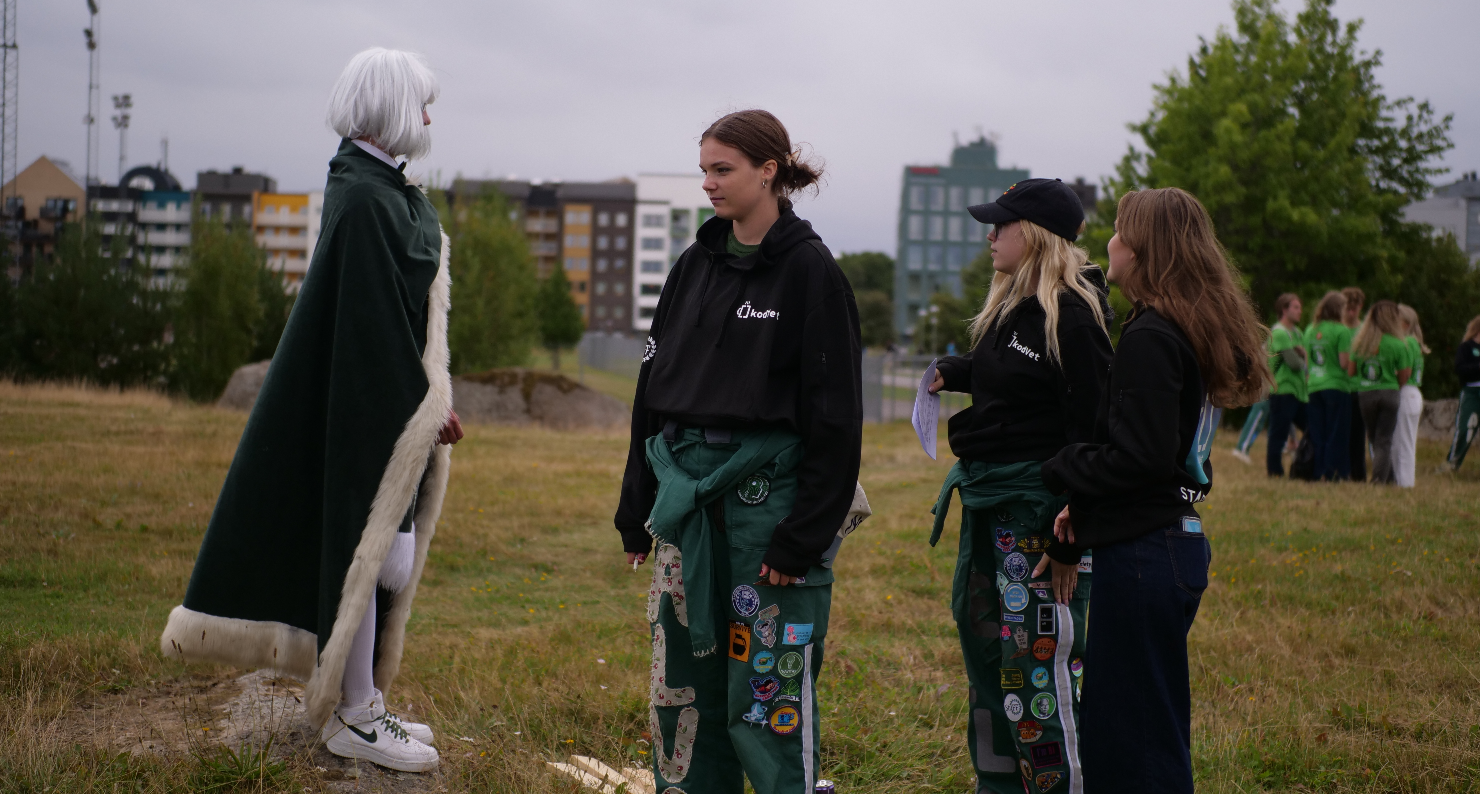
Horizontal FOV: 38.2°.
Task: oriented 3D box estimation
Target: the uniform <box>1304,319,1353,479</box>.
[{"bbox_3d":[5.346,0.016,19.400,0.470,1.460,0.340,2,2,22],"label":"uniform"}]

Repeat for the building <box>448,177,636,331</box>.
[{"bbox_3d":[-25.157,-18.242,272.000,23.500,19.300,13.000,2,2,-2],"label":"building"}]

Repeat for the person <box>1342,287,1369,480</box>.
[{"bbox_3d":[5.721,-0.124,19.900,0.480,1.790,0.360,1,1,3],"label":"person"}]

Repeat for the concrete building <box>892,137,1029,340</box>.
[{"bbox_3d":[26.619,-19.113,257.000,14.800,24.000,15.000,2,2,2],"label":"concrete building"}]

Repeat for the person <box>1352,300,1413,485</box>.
[{"bbox_3d":[5.708,-0.036,19.000,0.500,1.650,0.350,2,2,25],"label":"person"}]

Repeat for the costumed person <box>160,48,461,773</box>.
[{"bbox_3d":[-1.085,0.034,5.400,0.720,1.820,0.620,1,2,13],"label":"costumed person"}]

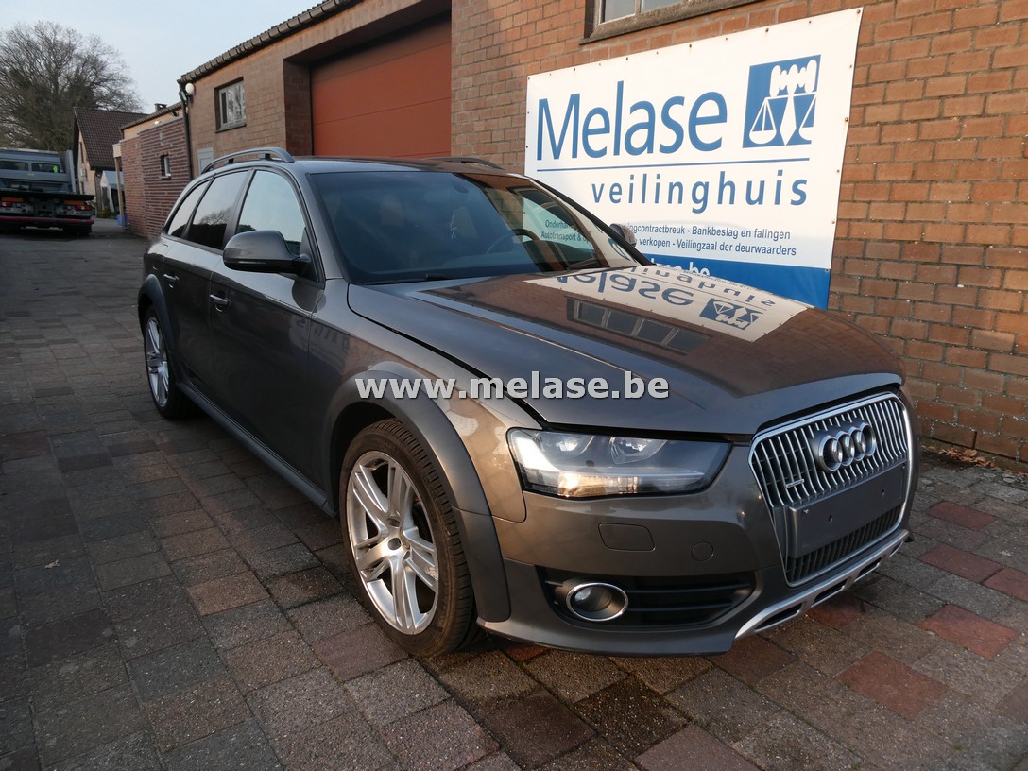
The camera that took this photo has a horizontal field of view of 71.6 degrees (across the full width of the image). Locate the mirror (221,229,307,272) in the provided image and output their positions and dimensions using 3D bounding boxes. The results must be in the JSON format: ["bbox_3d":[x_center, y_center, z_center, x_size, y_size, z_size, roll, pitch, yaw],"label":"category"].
[{"bbox_3d":[-0.867,-0.466,2.476,0.235,0.160,0.160,-10,18,-37],"label":"mirror"}]

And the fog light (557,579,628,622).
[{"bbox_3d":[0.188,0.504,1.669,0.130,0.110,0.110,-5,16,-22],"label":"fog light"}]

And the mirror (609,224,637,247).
[{"bbox_3d":[0.555,-0.721,3.570,0.235,0.160,0.160,-10,18,-37],"label":"mirror"}]

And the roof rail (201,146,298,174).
[{"bbox_3d":[-1.414,-1.148,3.635,0.065,0.085,1.622,-9,17,-35],"label":"roof rail"}]

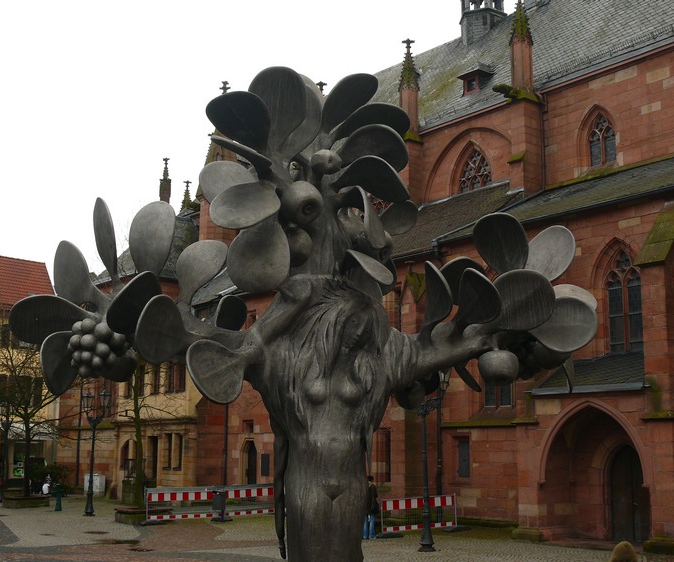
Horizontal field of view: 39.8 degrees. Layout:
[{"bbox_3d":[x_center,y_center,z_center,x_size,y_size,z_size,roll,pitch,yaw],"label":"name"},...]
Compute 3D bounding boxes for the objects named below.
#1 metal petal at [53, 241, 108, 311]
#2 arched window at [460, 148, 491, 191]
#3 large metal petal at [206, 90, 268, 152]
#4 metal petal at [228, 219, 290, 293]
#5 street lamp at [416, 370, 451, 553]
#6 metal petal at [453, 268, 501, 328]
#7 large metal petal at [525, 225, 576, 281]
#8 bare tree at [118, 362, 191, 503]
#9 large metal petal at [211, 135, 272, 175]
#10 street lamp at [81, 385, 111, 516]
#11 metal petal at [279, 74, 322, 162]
[{"bbox_3d":[-1.641,-0.028,5.846,0.320,0.450,0.090,-27,-7,31],"label":"metal petal"},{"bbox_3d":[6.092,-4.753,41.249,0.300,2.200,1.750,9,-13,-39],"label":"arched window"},{"bbox_3d":[-0.610,-0.978,5.710,0.450,0.090,0.340,37,-56,-17],"label":"large metal petal"},{"bbox_3d":[-0.455,-0.167,5.464,0.360,0.470,0.090,4,-12,1],"label":"metal petal"},{"bbox_3d":[2.253,4.399,23.612,0.420,4.650,1.100,9,-13,-39],"label":"street lamp"},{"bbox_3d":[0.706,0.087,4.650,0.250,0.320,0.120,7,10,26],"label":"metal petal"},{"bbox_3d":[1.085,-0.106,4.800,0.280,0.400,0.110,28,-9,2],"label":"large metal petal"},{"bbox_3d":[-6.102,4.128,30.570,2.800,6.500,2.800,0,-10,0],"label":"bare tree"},{"bbox_3d":[-0.587,-0.784,5.726,0.400,0.090,0.330,24,3,-9],"label":"large metal petal"},{"bbox_3d":[-8.531,5.948,32.676,0.450,4.440,1.100,8,-12,-41],"label":"street lamp"},{"bbox_3d":[-0.247,-1.043,5.975,0.320,0.530,0.090,6,0,17],"label":"metal petal"}]

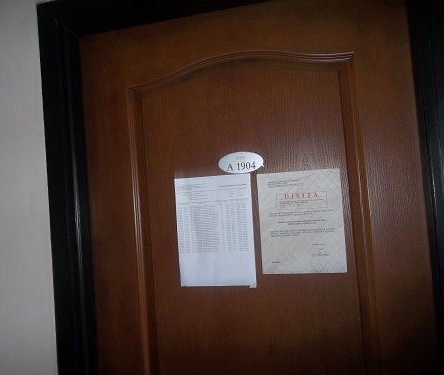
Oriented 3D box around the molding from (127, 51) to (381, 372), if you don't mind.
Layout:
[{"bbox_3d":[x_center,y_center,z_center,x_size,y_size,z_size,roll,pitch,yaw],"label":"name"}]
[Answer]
[{"bbox_3d":[0.057,0.114,1.027,0.622,0.950,0.040,-5,-2,13],"label":"molding"}]

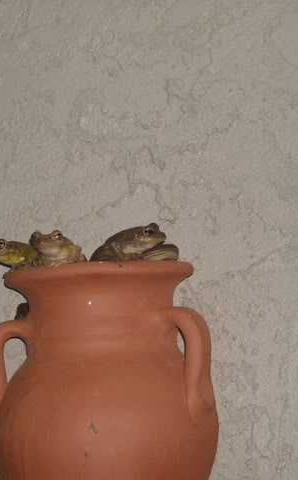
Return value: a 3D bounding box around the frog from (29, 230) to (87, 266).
[{"bbox_3d":[-0.045,0.005,0.790,0.019,0.019,0.028,-3,-13,36],"label":"frog"}]

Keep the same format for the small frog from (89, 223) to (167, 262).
[{"bbox_3d":[-0.010,0.002,0.785,0.037,0.021,0.019,1,-11,19],"label":"small frog"}]

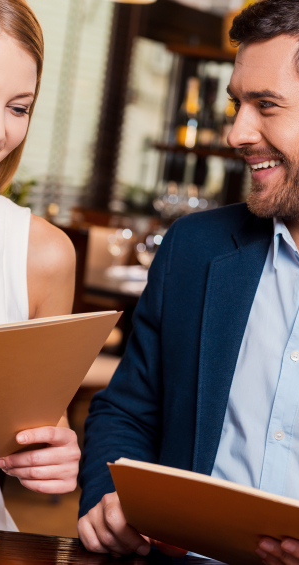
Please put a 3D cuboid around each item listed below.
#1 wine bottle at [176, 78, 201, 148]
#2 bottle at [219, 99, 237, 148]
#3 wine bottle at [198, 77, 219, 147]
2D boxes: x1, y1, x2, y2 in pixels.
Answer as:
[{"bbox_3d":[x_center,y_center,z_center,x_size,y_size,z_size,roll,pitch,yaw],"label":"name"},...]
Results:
[{"bbox_3d":[0.182,-0.771,6.665,0.086,0.315,0.086,7,6,1],"label":"wine bottle"},{"bbox_3d":[0.372,-0.746,6.665,0.086,0.315,0.086,8,6,2],"label":"bottle"},{"bbox_3d":[0.276,-0.771,6.665,0.084,0.315,0.084,8,6,1],"label":"wine bottle"}]

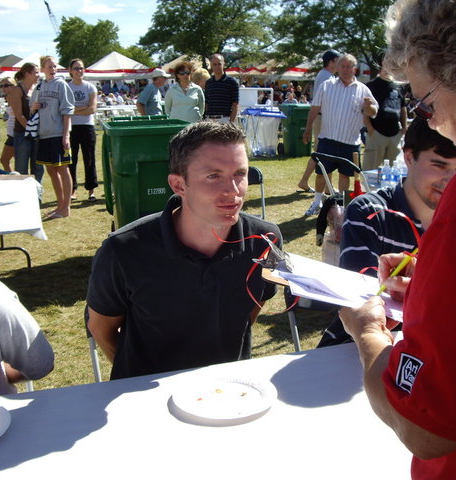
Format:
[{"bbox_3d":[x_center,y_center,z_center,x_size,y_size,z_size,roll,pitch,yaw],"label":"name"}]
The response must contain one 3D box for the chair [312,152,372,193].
[{"bbox_3d":[1.067,-0.340,6.143,0.490,0.790,0.470,-12,18,-43],"label":"chair"}]

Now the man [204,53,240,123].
[{"bbox_3d":[-0.083,-1.339,8.414,0.480,1.720,0.320,-1,13,-3],"label":"man"}]

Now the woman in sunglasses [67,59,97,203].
[{"bbox_3d":[-1.777,-1.341,8.537,0.430,1.670,0.330,0,13,-2],"label":"woman in sunglasses"}]

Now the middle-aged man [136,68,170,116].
[{"bbox_3d":[-1.063,-1.580,9.889,0.420,1.680,0.520,-4,13,-17],"label":"middle-aged man"}]

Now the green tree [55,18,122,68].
[{"bbox_3d":[-12.506,-16.262,62.987,6.400,8.000,6.200,0,12,0],"label":"green tree"}]

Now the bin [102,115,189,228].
[{"bbox_3d":[-0.660,-0.410,5.712,0.650,1.120,0.760,-3,13,-14],"label":"bin"}]

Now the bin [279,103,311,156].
[{"bbox_3d":[1.352,-2.196,13.840,0.600,1.060,0.680,-6,14,-25],"label":"bin"}]

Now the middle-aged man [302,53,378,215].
[{"bbox_3d":[1.272,-1.187,7.877,0.780,1.760,0.450,-1,12,-3],"label":"middle-aged man"}]

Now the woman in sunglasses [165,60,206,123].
[{"bbox_3d":[-0.525,-1.274,8.472,0.520,1.680,0.330,-1,12,-4],"label":"woman in sunglasses"}]

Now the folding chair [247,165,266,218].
[{"bbox_3d":[0.072,-0.089,5.054,0.470,0.790,0.490,-2,13,-10],"label":"folding chair"}]

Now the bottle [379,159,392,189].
[{"bbox_3d":[1.105,-0.459,4.914,0.066,0.205,0.066,0,12,0],"label":"bottle"}]

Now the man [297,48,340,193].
[{"bbox_3d":[1.191,-1.469,9.043,0.580,1.820,0.500,-5,13,-23],"label":"man"}]

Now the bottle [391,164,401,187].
[{"bbox_3d":[1.115,-0.450,4.668,0.066,0.205,0.066,0,13,0],"label":"bottle"}]

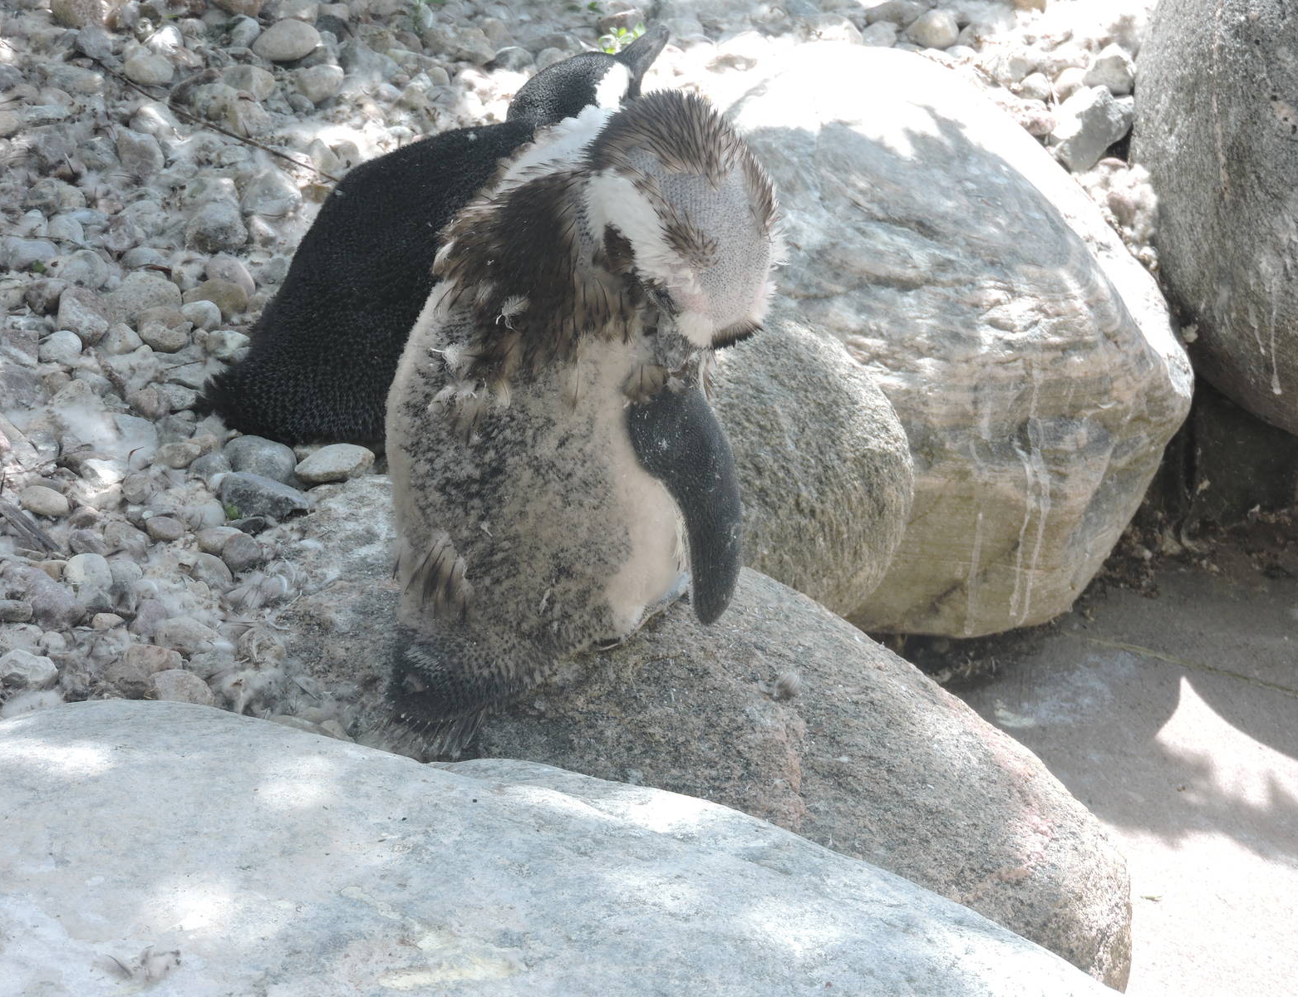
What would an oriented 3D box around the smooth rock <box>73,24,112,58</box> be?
[{"bbox_3d":[-0.517,-0.426,4.827,0.038,0.032,0.036,0,28,0],"label":"smooth rock"}]

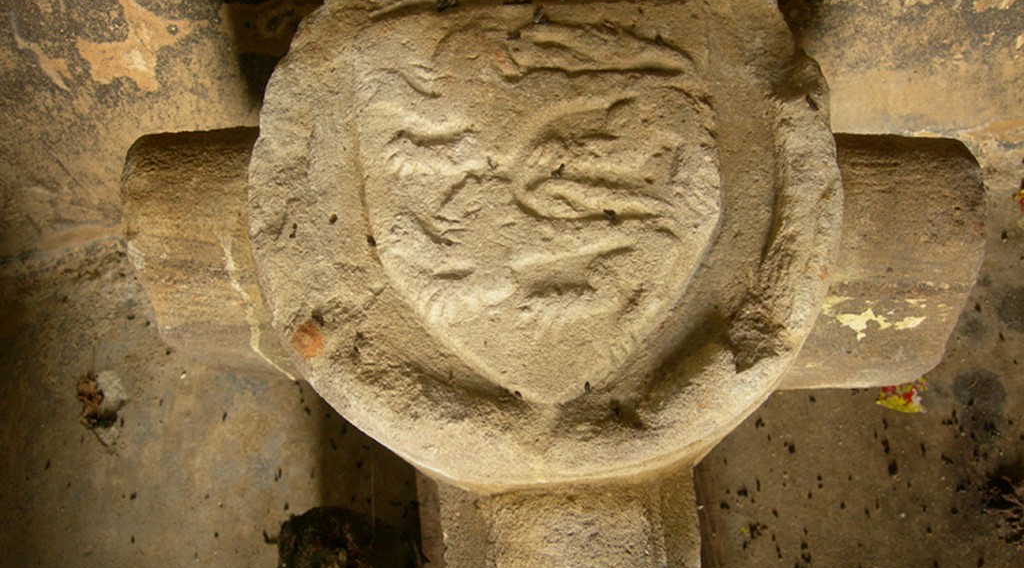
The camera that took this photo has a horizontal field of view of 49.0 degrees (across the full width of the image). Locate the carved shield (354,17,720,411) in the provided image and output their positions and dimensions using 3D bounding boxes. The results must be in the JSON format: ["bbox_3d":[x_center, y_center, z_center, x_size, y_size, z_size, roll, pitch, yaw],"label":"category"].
[{"bbox_3d":[0.021,-0.064,0.900,0.288,0.050,0.318,-2,77,3],"label":"carved shield"}]

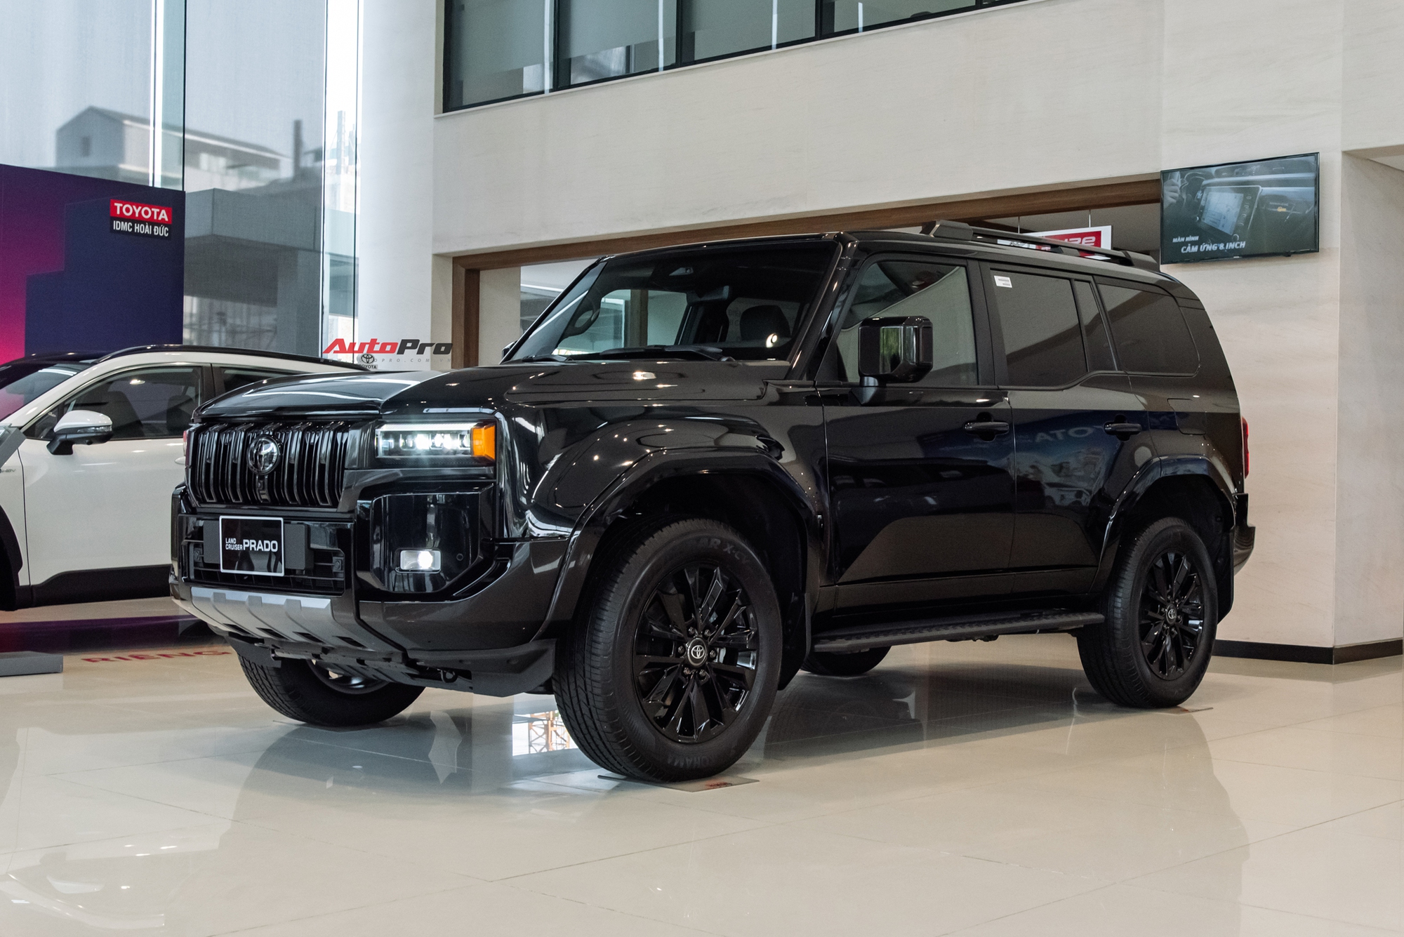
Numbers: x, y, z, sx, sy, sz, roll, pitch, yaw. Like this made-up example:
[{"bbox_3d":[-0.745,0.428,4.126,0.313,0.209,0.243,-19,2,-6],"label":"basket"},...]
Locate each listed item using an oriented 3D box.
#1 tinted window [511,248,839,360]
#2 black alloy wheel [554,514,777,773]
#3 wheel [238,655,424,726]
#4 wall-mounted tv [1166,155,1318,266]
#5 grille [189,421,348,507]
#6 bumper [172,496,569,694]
[{"bbox_3d":[-0.117,-0.586,6.612,1.420,0.630,0.100,0,-43,43],"label":"tinted window"},{"bbox_3d":[-0.093,0.536,5.416,0.270,0.805,0.805,0,-1,43],"label":"black alloy wheel"},{"bbox_3d":[-1.310,0.538,6.551,0.270,0.805,0.805,0,-1,43],"label":"wheel"},{"bbox_3d":[3.054,-1.463,10.191,0.935,0.545,0.060,0,-1,40],"label":"wall-mounted tv"},{"bbox_3d":[-1.288,-0.011,5.356,0.830,0.265,0.100,0,-1,43],"label":"grille"},{"bbox_3d":[-1.176,0.338,5.474,1.840,0.570,0.450,0,-1,43],"label":"bumper"}]

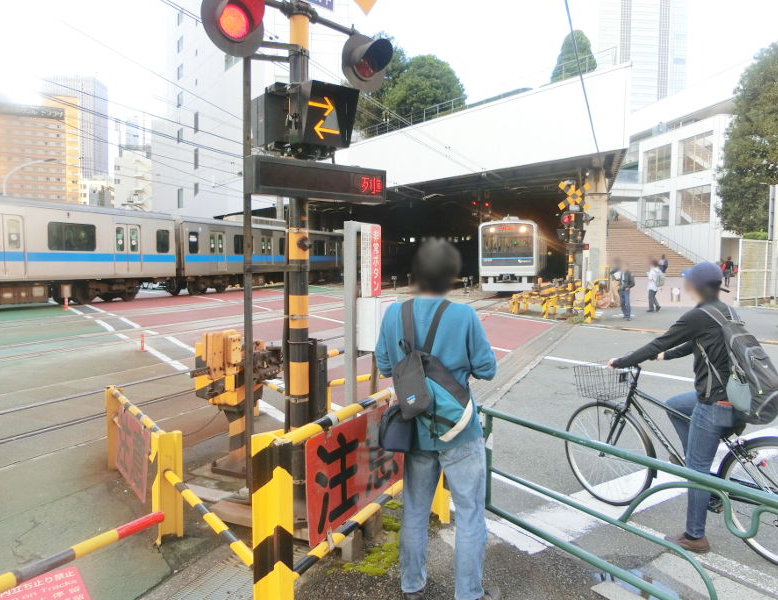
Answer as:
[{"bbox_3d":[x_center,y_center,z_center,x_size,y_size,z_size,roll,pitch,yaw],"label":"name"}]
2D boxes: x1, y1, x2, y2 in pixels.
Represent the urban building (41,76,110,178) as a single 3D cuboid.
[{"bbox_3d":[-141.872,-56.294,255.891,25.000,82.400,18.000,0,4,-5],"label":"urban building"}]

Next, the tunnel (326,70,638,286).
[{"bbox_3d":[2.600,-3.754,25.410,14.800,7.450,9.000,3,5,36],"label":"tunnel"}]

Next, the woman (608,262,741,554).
[{"bbox_3d":[1.785,0.586,3.480,0.550,1.630,0.760,-3,5,-38],"label":"woman"}]

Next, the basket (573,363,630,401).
[{"bbox_3d":[1.460,0.557,3.898,0.340,0.220,0.260,-3,5,-38],"label":"basket"}]

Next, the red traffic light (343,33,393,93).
[{"bbox_3d":[-0.115,-1.468,3.556,0.360,0.360,0.320,-3,5,-43],"label":"red traffic light"}]

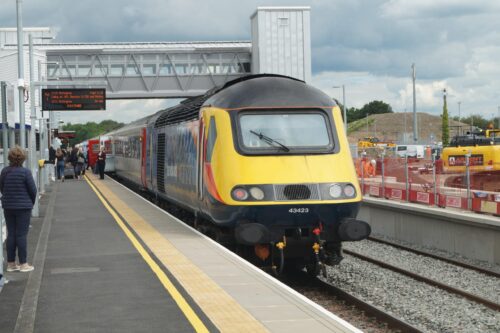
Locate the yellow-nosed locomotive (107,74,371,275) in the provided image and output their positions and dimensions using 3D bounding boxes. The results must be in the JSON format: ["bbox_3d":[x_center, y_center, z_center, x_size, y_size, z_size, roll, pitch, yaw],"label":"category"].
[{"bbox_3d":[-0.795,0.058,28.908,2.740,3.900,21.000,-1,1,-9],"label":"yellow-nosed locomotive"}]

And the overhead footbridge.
[{"bbox_3d":[-6.506,-5.935,71.807,13.060,3.410,2.900,-1,1,-9],"label":"overhead footbridge"}]

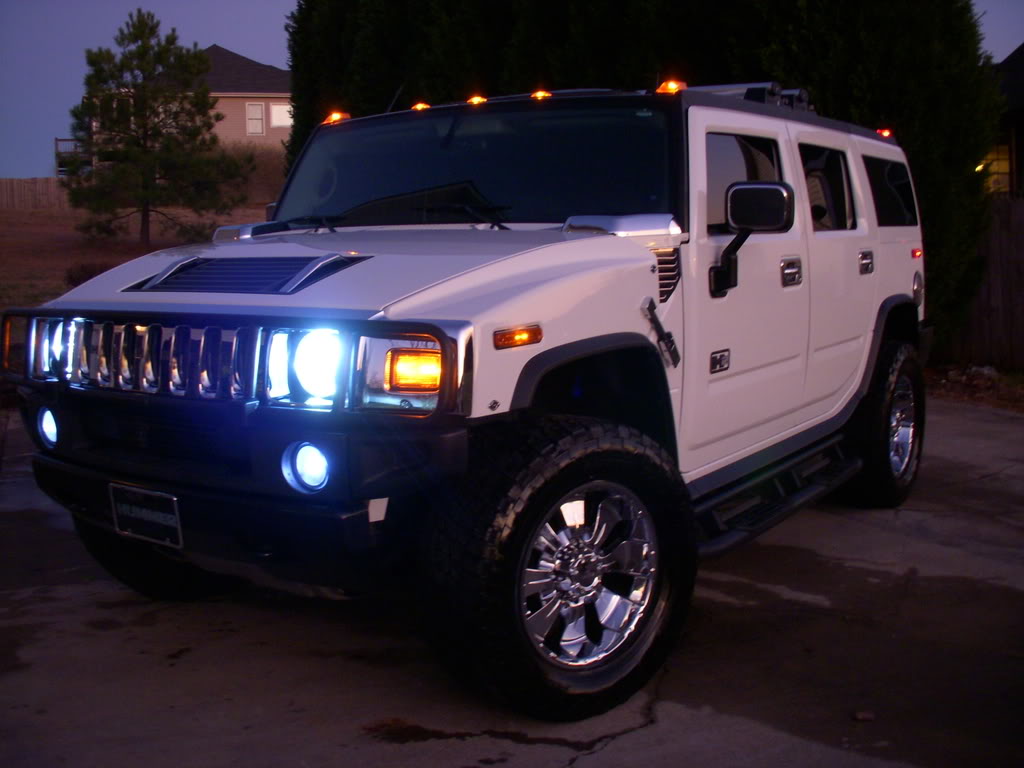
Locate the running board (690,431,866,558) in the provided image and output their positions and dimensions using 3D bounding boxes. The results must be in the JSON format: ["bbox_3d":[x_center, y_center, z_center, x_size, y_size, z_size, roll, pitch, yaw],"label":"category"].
[{"bbox_3d":[1.119,0.422,4.616,0.190,0.180,1.640,5,9,35],"label":"running board"}]

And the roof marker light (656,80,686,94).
[{"bbox_3d":[0.572,-1.054,3.999,0.090,0.040,0.100,5,9,35],"label":"roof marker light"}]

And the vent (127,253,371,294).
[{"bbox_3d":[-0.834,-0.348,3.460,0.790,0.060,0.335,5,27,35],"label":"vent"}]

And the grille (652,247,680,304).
[{"bbox_3d":[0.518,-0.364,3.755,0.035,0.185,0.200,5,9,35],"label":"grille"}]

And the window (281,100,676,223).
[{"bbox_3d":[-0.178,-0.808,4.354,1.760,0.470,0.100,5,-15,35],"label":"window"}]

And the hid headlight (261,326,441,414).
[{"bbox_3d":[-0.394,-0.043,2.935,0.540,0.210,0.140,3,9,29],"label":"hid headlight"}]

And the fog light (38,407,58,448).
[{"bbox_3d":[-1.467,0.140,3.620,0.140,0.140,0.080,6,10,43],"label":"fog light"}]

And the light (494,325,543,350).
[{"bbox_3d":[0.025,-0.128,3.028,0.030,0.050,0.215,5,9,35],"label":"light"}]

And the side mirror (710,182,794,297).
[{"bbox_3d":[0.869,-0.515,4.016,0.260,0.410,0.160,5,9,35],"label":"side mirror"}]

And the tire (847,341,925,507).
[{"bbox_3d":[1.953,0.204,6.066,0.320,0.895,0.895,5,9,35],"label":"tire"}]

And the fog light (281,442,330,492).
[{"bbox_3d":[-0.519,0.216,2.963,0.140,0.140,0.080,3,9,27],"label":"fog light"}]

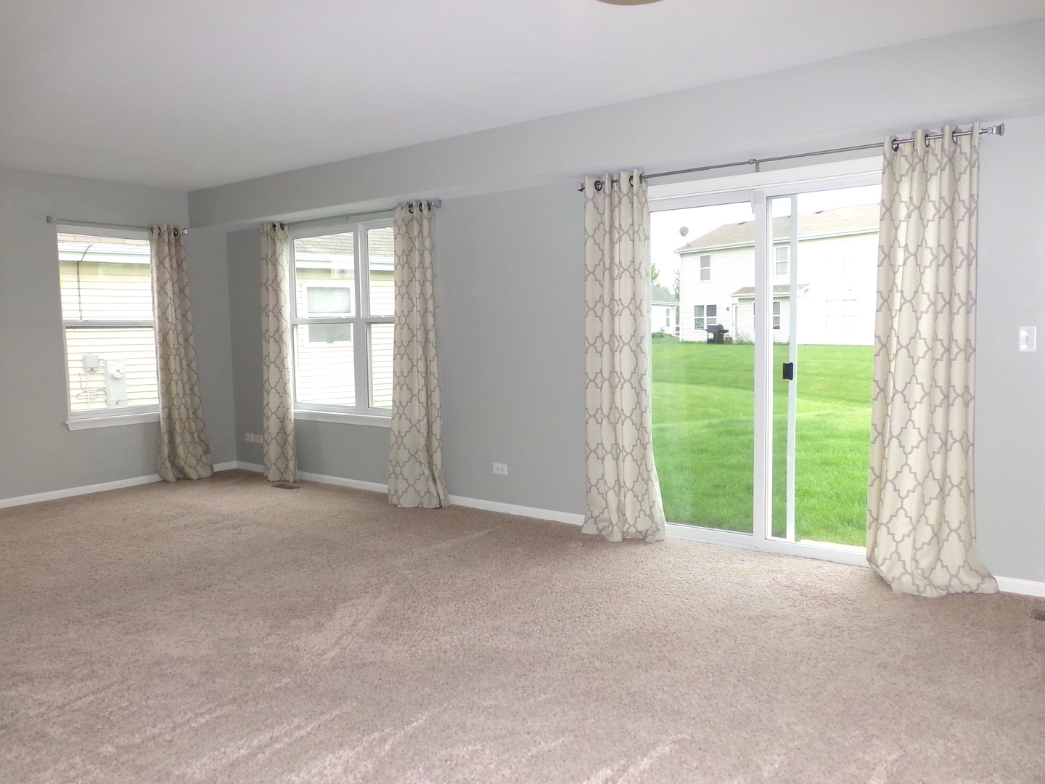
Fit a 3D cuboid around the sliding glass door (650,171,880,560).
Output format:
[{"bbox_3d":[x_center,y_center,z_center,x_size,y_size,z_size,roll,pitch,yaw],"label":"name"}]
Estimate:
[{"bbox_3d":[1.316,-0.113,4.295,1.790,1.990,0.100,3,6,36],"label":"sliding glass door"}]

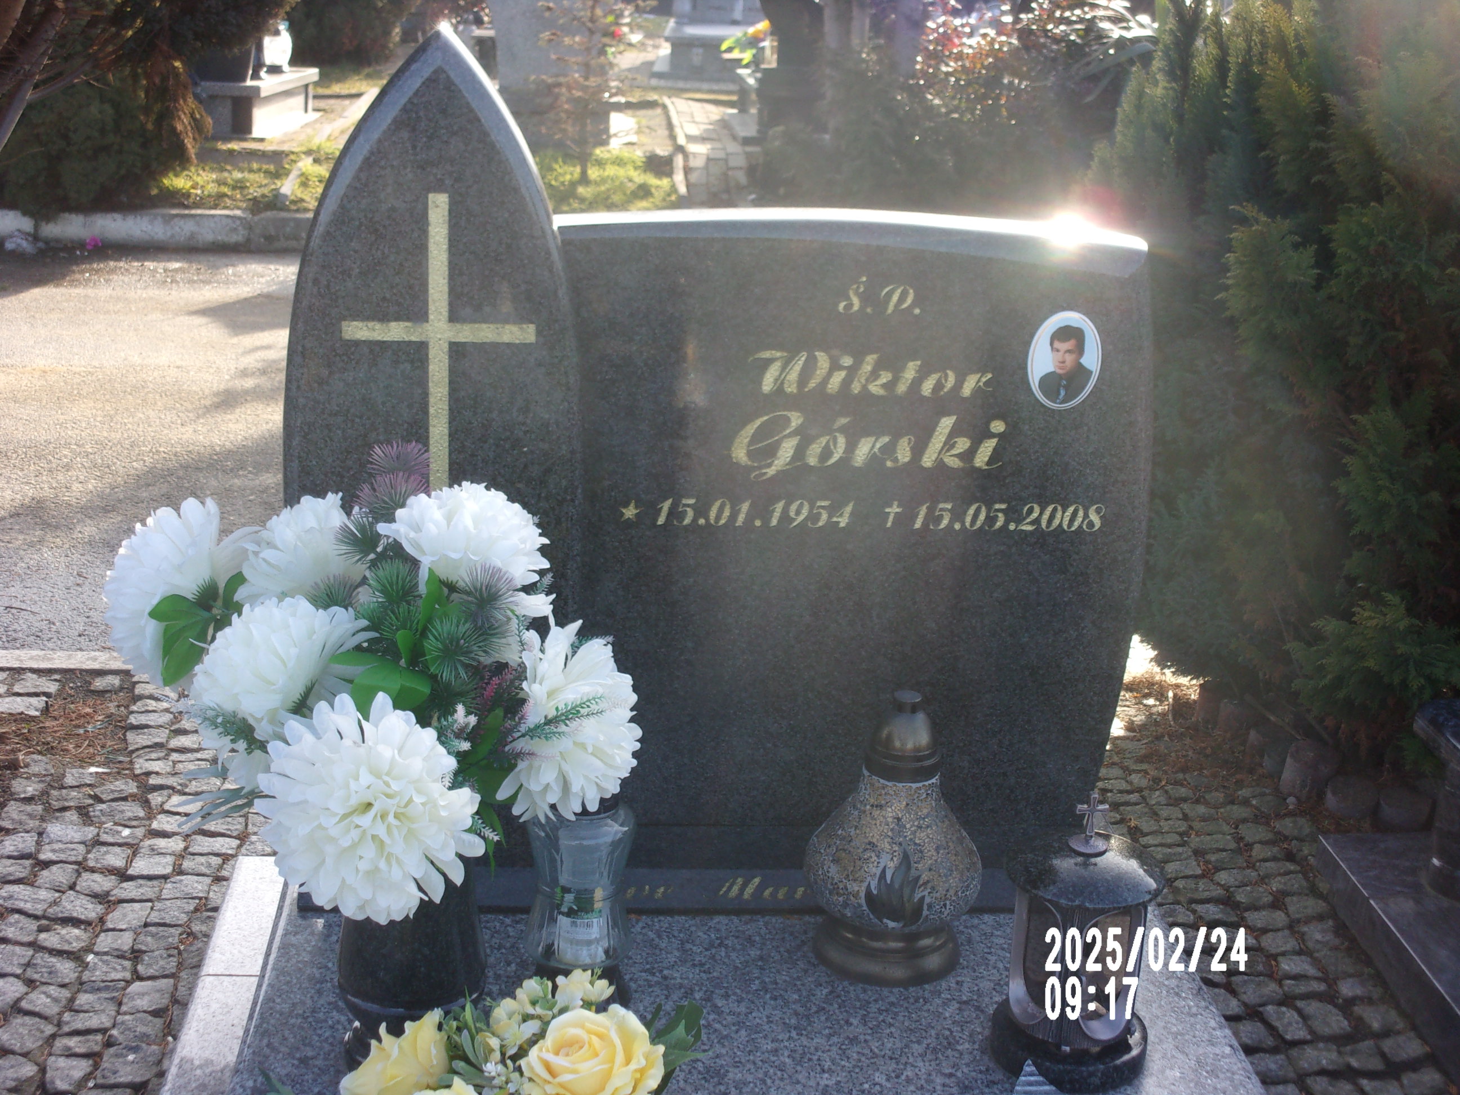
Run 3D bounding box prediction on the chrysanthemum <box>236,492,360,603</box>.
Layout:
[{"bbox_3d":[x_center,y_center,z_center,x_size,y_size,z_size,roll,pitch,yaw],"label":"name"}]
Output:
[{"bbox_3d":[-0.443,0.004,2.310,0.155,0.122,0.155,-15,-3,0],"label":"chrysanthemum"}]

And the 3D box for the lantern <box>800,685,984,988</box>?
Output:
[{"bbox_3d":[0.192,0.323,2.591,0.206,0.326,0.206,3,17,2],"label":"lantern"}]

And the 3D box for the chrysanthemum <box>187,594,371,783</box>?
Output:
[{"bbox_3d":[-0.439,0.137,2.160,0.118,0.185,0.175,28,11,-15],"label":"chrysanthemum"}]

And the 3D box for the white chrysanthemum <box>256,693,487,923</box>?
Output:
[{"bbox_3d":[-0.330,0.240,2.060,0.208,0.208,0.120,0,-6,-8],"label":"white chrysanthemum"}]

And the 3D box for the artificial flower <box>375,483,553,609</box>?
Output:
[{"bbox_3d":[-0.265,-0.004,2.220,0.180,0.120,0.175,11,6,-8],"label":"artificial flower"}]

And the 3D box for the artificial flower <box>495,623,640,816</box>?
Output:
[{"bbox_3d":[-0.157,0.170,2.190,0.113,0.186,0.165,8,17,31],"label":"artificial flower"}]

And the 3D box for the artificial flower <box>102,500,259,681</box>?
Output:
[{"bbox_3d":[-0.556,0.044,2.250,0.115,0.178,0.163,5,16,25],"label":"artificial flower"}]

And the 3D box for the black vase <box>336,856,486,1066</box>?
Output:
[{"bbox_3d":[-0.329,0.405,2.307,0.156,0.294,0.156,1,17,-5],"label":"black vase"}]

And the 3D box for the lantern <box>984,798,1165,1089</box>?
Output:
[{"bbox_3d":[0.373,0.402,2.383,0.168,0.307,0.168,1,17,-5],"label":"lantern"}]

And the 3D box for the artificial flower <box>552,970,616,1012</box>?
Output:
[{"bbox_3d":[-0.137,0.414,2.090,0.056,0.038,0.047,1,17,-5],"label":"artificial flower"}]

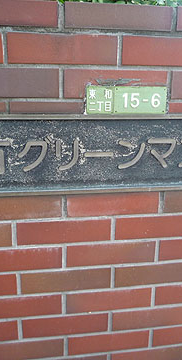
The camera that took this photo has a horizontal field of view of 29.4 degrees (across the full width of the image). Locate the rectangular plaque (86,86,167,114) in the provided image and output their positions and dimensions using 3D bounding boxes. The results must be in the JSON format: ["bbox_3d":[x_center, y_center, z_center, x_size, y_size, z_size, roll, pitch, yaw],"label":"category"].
[{"bbox_3d":[0.079,-0.176,0.766,0.181,0.059,0.012,-2,17,-8],"label":"rectangular plaque"}]

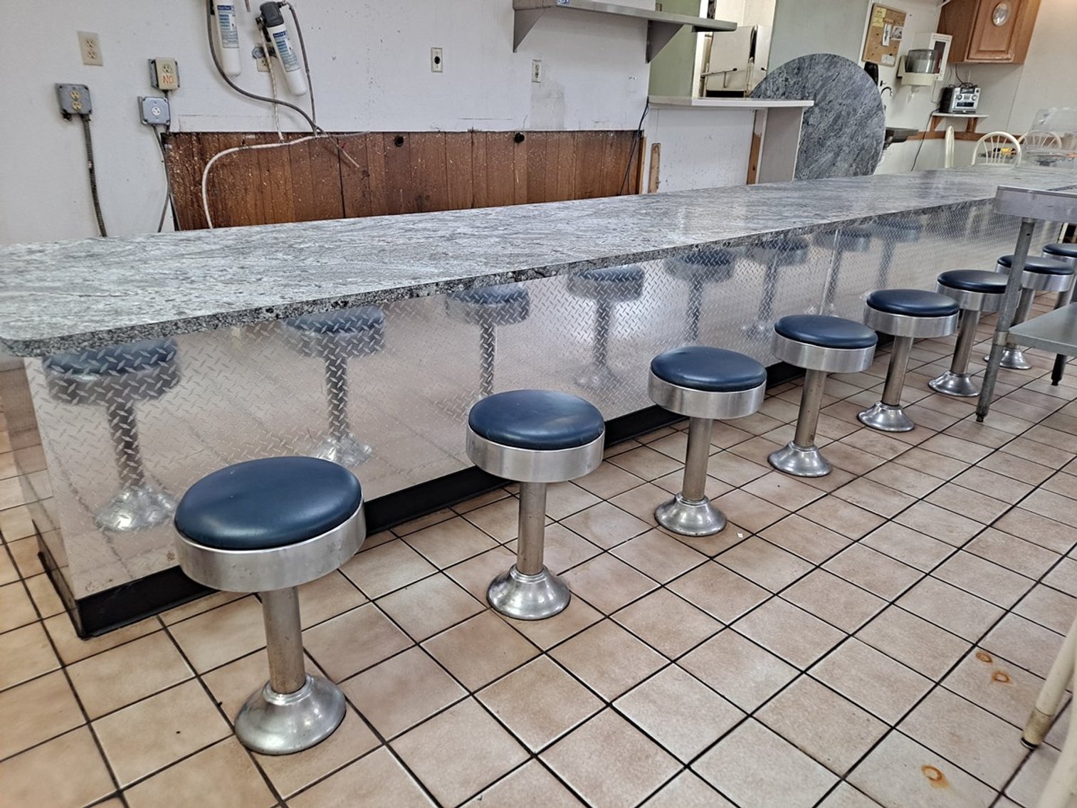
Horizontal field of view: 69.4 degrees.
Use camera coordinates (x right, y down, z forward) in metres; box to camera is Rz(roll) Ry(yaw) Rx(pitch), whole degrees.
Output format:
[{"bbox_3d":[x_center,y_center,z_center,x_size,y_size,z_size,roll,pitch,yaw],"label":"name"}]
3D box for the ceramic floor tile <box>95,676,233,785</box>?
[{"bbox_3d":[-0.738,0.642,1.527,0.200,0.010,0.200,-16,29,-39],"label":"ceramic floor tile"}]

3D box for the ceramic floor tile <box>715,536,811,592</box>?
[{"bbox_3d":[0.620,0.440,2.134,0.199,0.009,0.199,-16,28,-38],"label":"ceramic floor tile"}]

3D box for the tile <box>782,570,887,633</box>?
[{"bbox_3d":[0.777,0.516,2.044,0.201,0.010,0.201,-16,29,-38],"label":"tile"}]

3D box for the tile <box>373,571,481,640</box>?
[{"bbox_3d":[-0.273,0.511,1.961,0.201,0.010,0.201,-16,29,-38],"label":"tile"}]

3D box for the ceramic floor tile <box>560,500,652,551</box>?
[{"bbox_3d":[0.202,0.360,2.300,0.197,0.010,0.197,-16,28,-38],"label":"ceramic floor tile"}]

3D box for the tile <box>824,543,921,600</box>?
[{"bbox_3d":[0.935,0.470,2.174,0.201,0.010,0.201,-16,29,-38],"label":"tile"}]

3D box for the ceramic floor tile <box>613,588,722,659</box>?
[{"bbox_3d":[0.322,0.547,1.935,0.204,0.010,0.204,-16,29,-38],"label":"ceramic floor tile"}]

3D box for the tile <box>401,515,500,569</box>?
[{"bbox_3d":[-0.251,0.391,2.199,0.200,0.010,0.200,-16,29,-39],"label":"tile"}]

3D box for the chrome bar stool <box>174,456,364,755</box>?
[{"bbox_3d":[-0.498,0.392,1.511,0.331,0.535,0.331,-16,29,-38],"label":"chrome bar stool"}]

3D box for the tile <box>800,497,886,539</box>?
[{"bbox_3d":[0.957,0.359,2.449,0.201,0.010,0.201,-16,29,-38],"label":"tile"}]

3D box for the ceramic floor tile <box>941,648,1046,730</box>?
[{"bbox_3d":[1.026,0.630,1.708,0.197,0.010,0.197,-16,28,-38],"label":"ceramic floor tile"}]

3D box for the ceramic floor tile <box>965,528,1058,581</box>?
[{"bbox_3d":[1.379,0.438,2.265,0.200,0.010,0.200,-16,29,-39],"label":"ceramic floor tile"}]

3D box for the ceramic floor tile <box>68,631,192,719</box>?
[{"bbox_3d":[-0.870,0.576,1.662,0.197,0.010,0.197,-16,28,-38],"label":"ceramic floor tile"}]

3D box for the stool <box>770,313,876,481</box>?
[{"bbox_3d":[0.951,-0.026,2.694,0.326,0.524,0.326,-16,29,-38],"label":"stool"}]

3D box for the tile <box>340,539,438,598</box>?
[{"bbox_3d":[-0.400,0.434,2.050,0.199,0.009,0.199,-16,28,-38],"label":"tile"}]

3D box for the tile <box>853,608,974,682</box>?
[{"bbox_3d":[0.892,0.568,1.851,0.197,0.010,0.197,-16,28,-38],"label":"tile"}]

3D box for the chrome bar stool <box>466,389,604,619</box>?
[{"bbox_3d":[-0.014,0.247,1.868,0.320,0.503,0.320,2,22,-1],"label":"chrome bar stool"}]

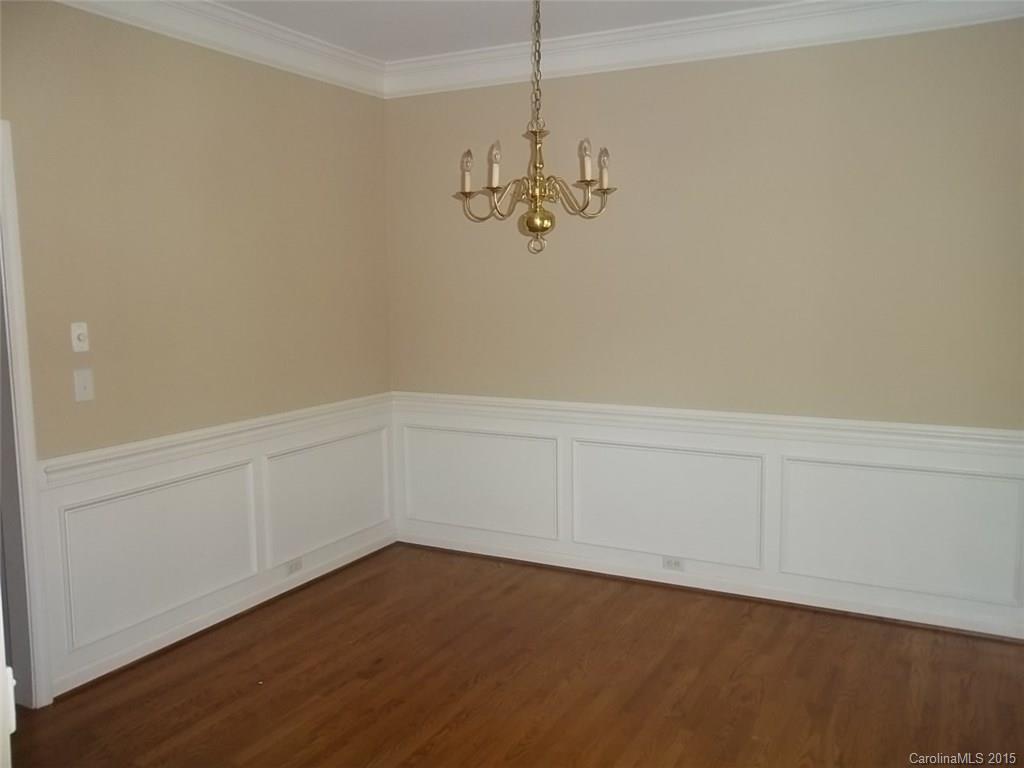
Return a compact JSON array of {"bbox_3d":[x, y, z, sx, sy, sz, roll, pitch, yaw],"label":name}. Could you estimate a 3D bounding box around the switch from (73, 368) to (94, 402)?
[{"bbox_3d":[-1.664,0.006,3.235,0.018,0.123,0.078,3,7,28],"label":"switch"}]

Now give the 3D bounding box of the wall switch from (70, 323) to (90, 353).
[{"bbox_3d":[-1.665,-0.180,3.210,0.024,0.115,0.070,3,7,28],"label":"wall switch"}]

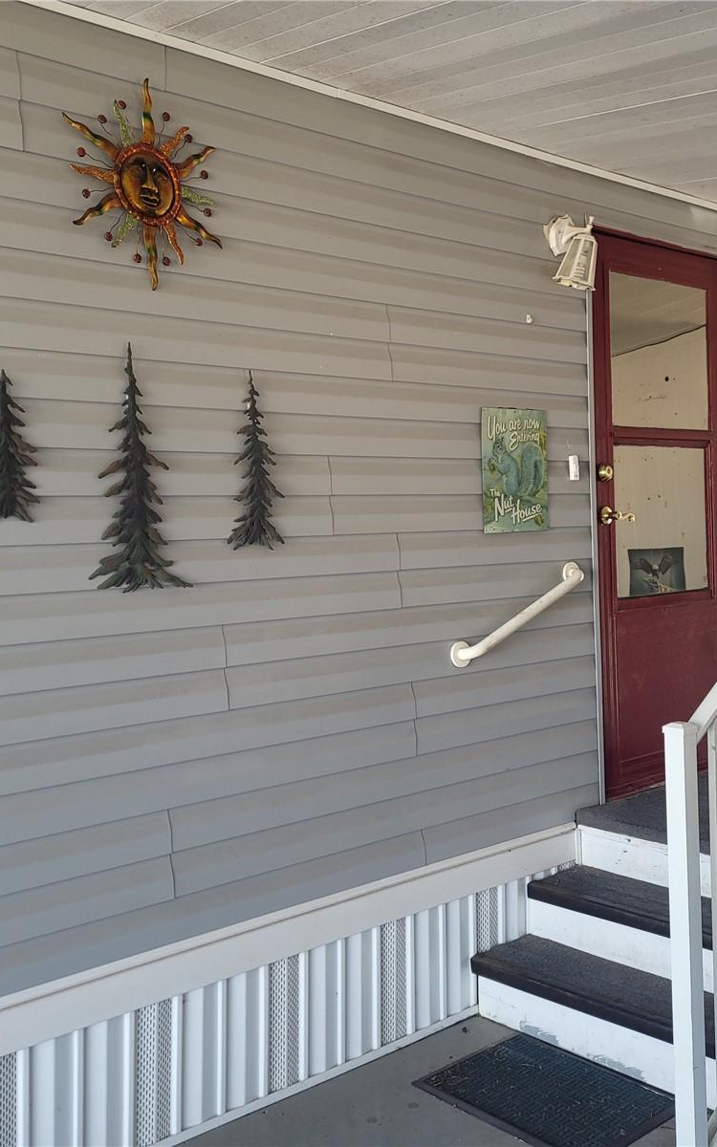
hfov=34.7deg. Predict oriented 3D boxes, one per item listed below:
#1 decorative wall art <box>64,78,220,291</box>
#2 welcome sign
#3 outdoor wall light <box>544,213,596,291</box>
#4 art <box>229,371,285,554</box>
[{"bbox_3d":[-0.524,-0.971,2.855,0.439,0.523,0.050,-4,3,-41],"label":"decorative wall art"},{"bbox_3d":[0.520,-0.340,3.801,0.325,0.406,0.014,-4,3,-41],"label":"welcome sign"},{"bbox_3d":[0.737,-1.095,3.898,0.145,0.260,0.160,-4,3,-41],"label":"outdoor wall light"},{"bbox_3d":[-0.279,-0.302,3.086,0.197,0.482,0.030,-4,3,-41],"label":"art"}]

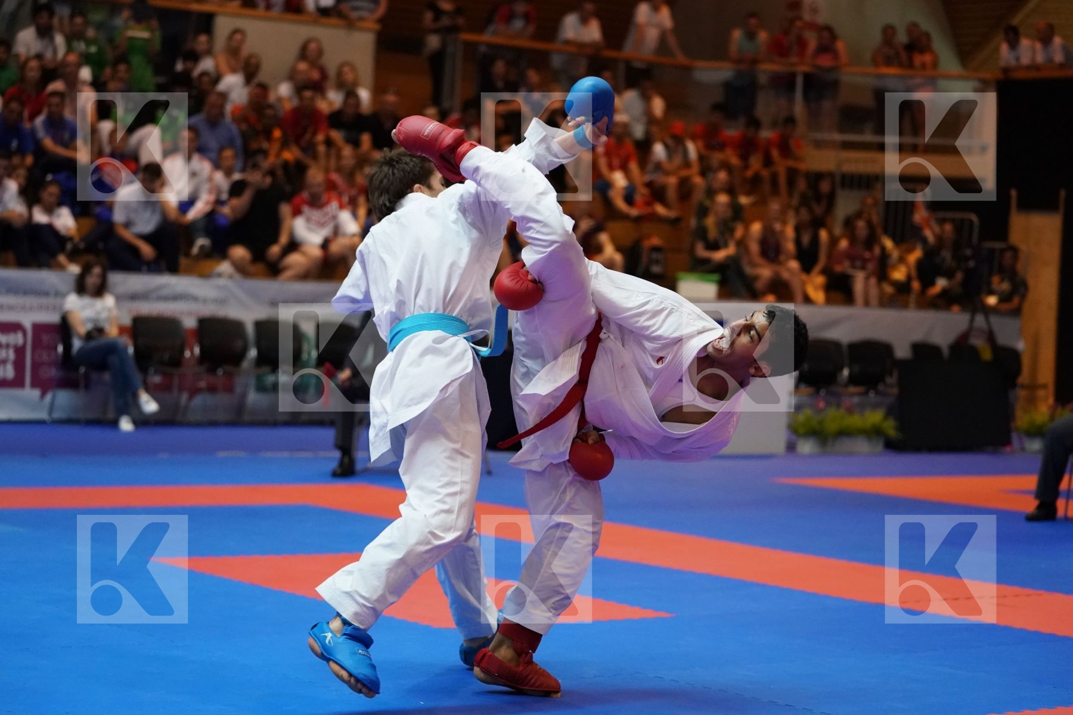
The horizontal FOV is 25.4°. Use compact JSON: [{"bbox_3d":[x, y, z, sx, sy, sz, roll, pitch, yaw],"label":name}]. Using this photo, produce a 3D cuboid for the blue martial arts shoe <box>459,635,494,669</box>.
[{"bbox_3d":[-0.113,0.854,7.030,0.255,0.115,0.105,1,2,-40],"label":"blue martial arts shoe"}]

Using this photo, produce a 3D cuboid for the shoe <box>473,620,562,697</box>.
[{"bbox_3d":[-0.056,0.852,6.750,0.250,0.175,0.105,11,4,19],"label":"shoe"}]

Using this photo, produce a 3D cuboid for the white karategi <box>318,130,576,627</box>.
[{"bbox_3d":[-0.256,0.070,6.830,0.660,1.420,0.500,1,2,-40],"label":"white karategi"}]

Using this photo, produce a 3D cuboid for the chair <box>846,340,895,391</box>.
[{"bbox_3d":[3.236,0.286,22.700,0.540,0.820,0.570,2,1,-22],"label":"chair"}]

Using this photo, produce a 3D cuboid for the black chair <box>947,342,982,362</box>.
[{"bbox_3d":[4.000,0.273,22.200,0.500,0.830,0.550,2,1,-14],"label":"black chair"}]

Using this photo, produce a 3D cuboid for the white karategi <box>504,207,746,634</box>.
[{"bbox_3d":[0.232,0.148,6.780,0.720,1.260,0.550,2,1,3],"label":"white karategi"}]

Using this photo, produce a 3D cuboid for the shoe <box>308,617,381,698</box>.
[{"bbox_3d":[-0.487,0.786,6.300,0.250,0.125,0.110,41,6,-3],"label":"shoe"}]

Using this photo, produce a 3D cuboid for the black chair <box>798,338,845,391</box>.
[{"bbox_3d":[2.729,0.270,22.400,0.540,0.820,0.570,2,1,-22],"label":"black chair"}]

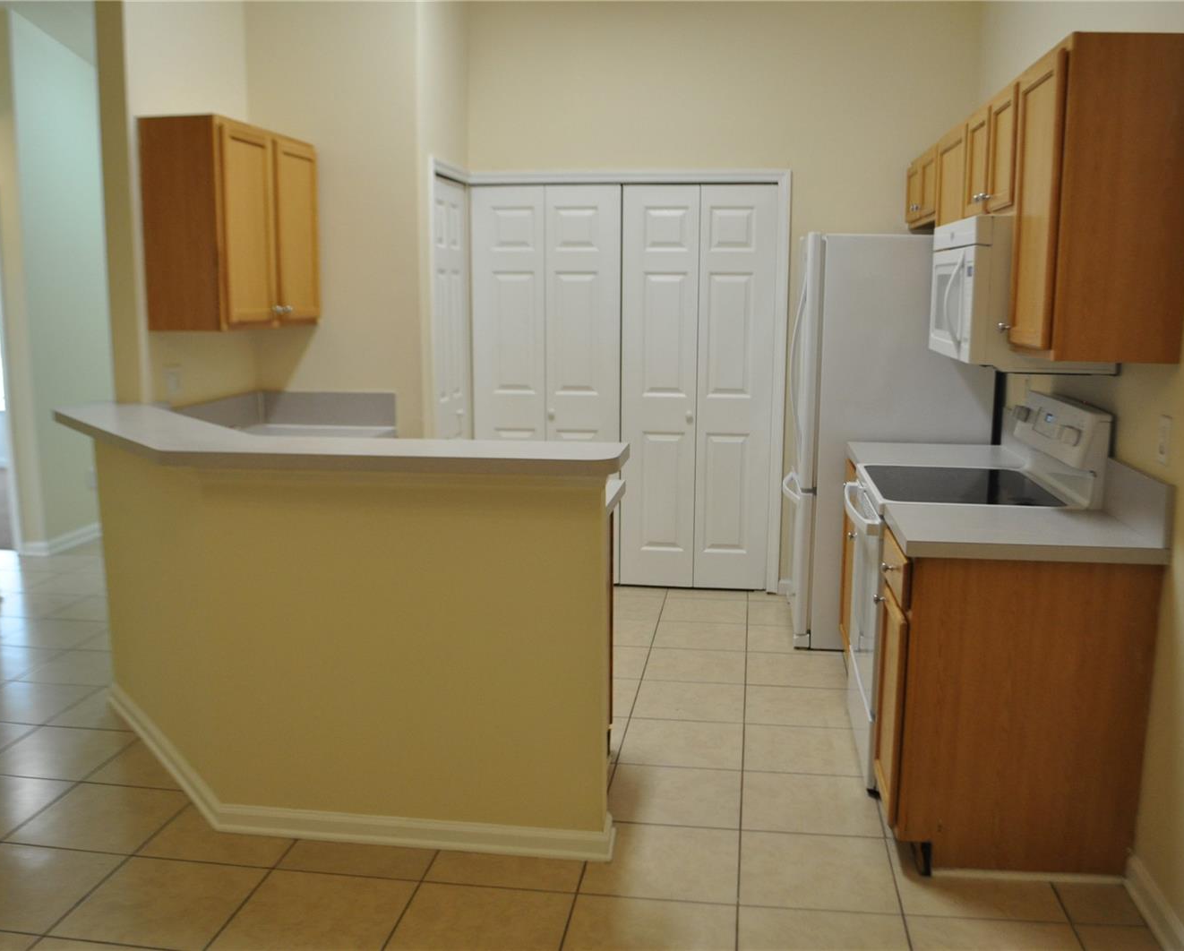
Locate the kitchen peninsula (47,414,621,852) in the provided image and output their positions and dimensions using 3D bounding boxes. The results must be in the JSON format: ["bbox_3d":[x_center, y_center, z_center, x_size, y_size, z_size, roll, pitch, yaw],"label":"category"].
[{"bbox_3d":[-0.962,0.404,3.504,2.220,1.140,1.110,1,10,9],"label":"kitchen peninsula"}]

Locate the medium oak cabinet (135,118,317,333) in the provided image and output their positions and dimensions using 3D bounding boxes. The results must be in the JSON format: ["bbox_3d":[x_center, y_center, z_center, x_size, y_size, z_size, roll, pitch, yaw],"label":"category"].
[{"bbox_3d":[-1.475,-1.014,4.481,0.325,0.782,0.910,1,10,9],"label":"medium oak cabinet"}]

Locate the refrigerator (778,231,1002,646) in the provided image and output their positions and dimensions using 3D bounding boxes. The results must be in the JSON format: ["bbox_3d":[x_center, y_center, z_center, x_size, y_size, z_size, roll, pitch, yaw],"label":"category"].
[{"bbox_3d":[1.313,-0.175,4.900,0.830,1.785,0.840,1,10,9],"label":"refrigerator"}]

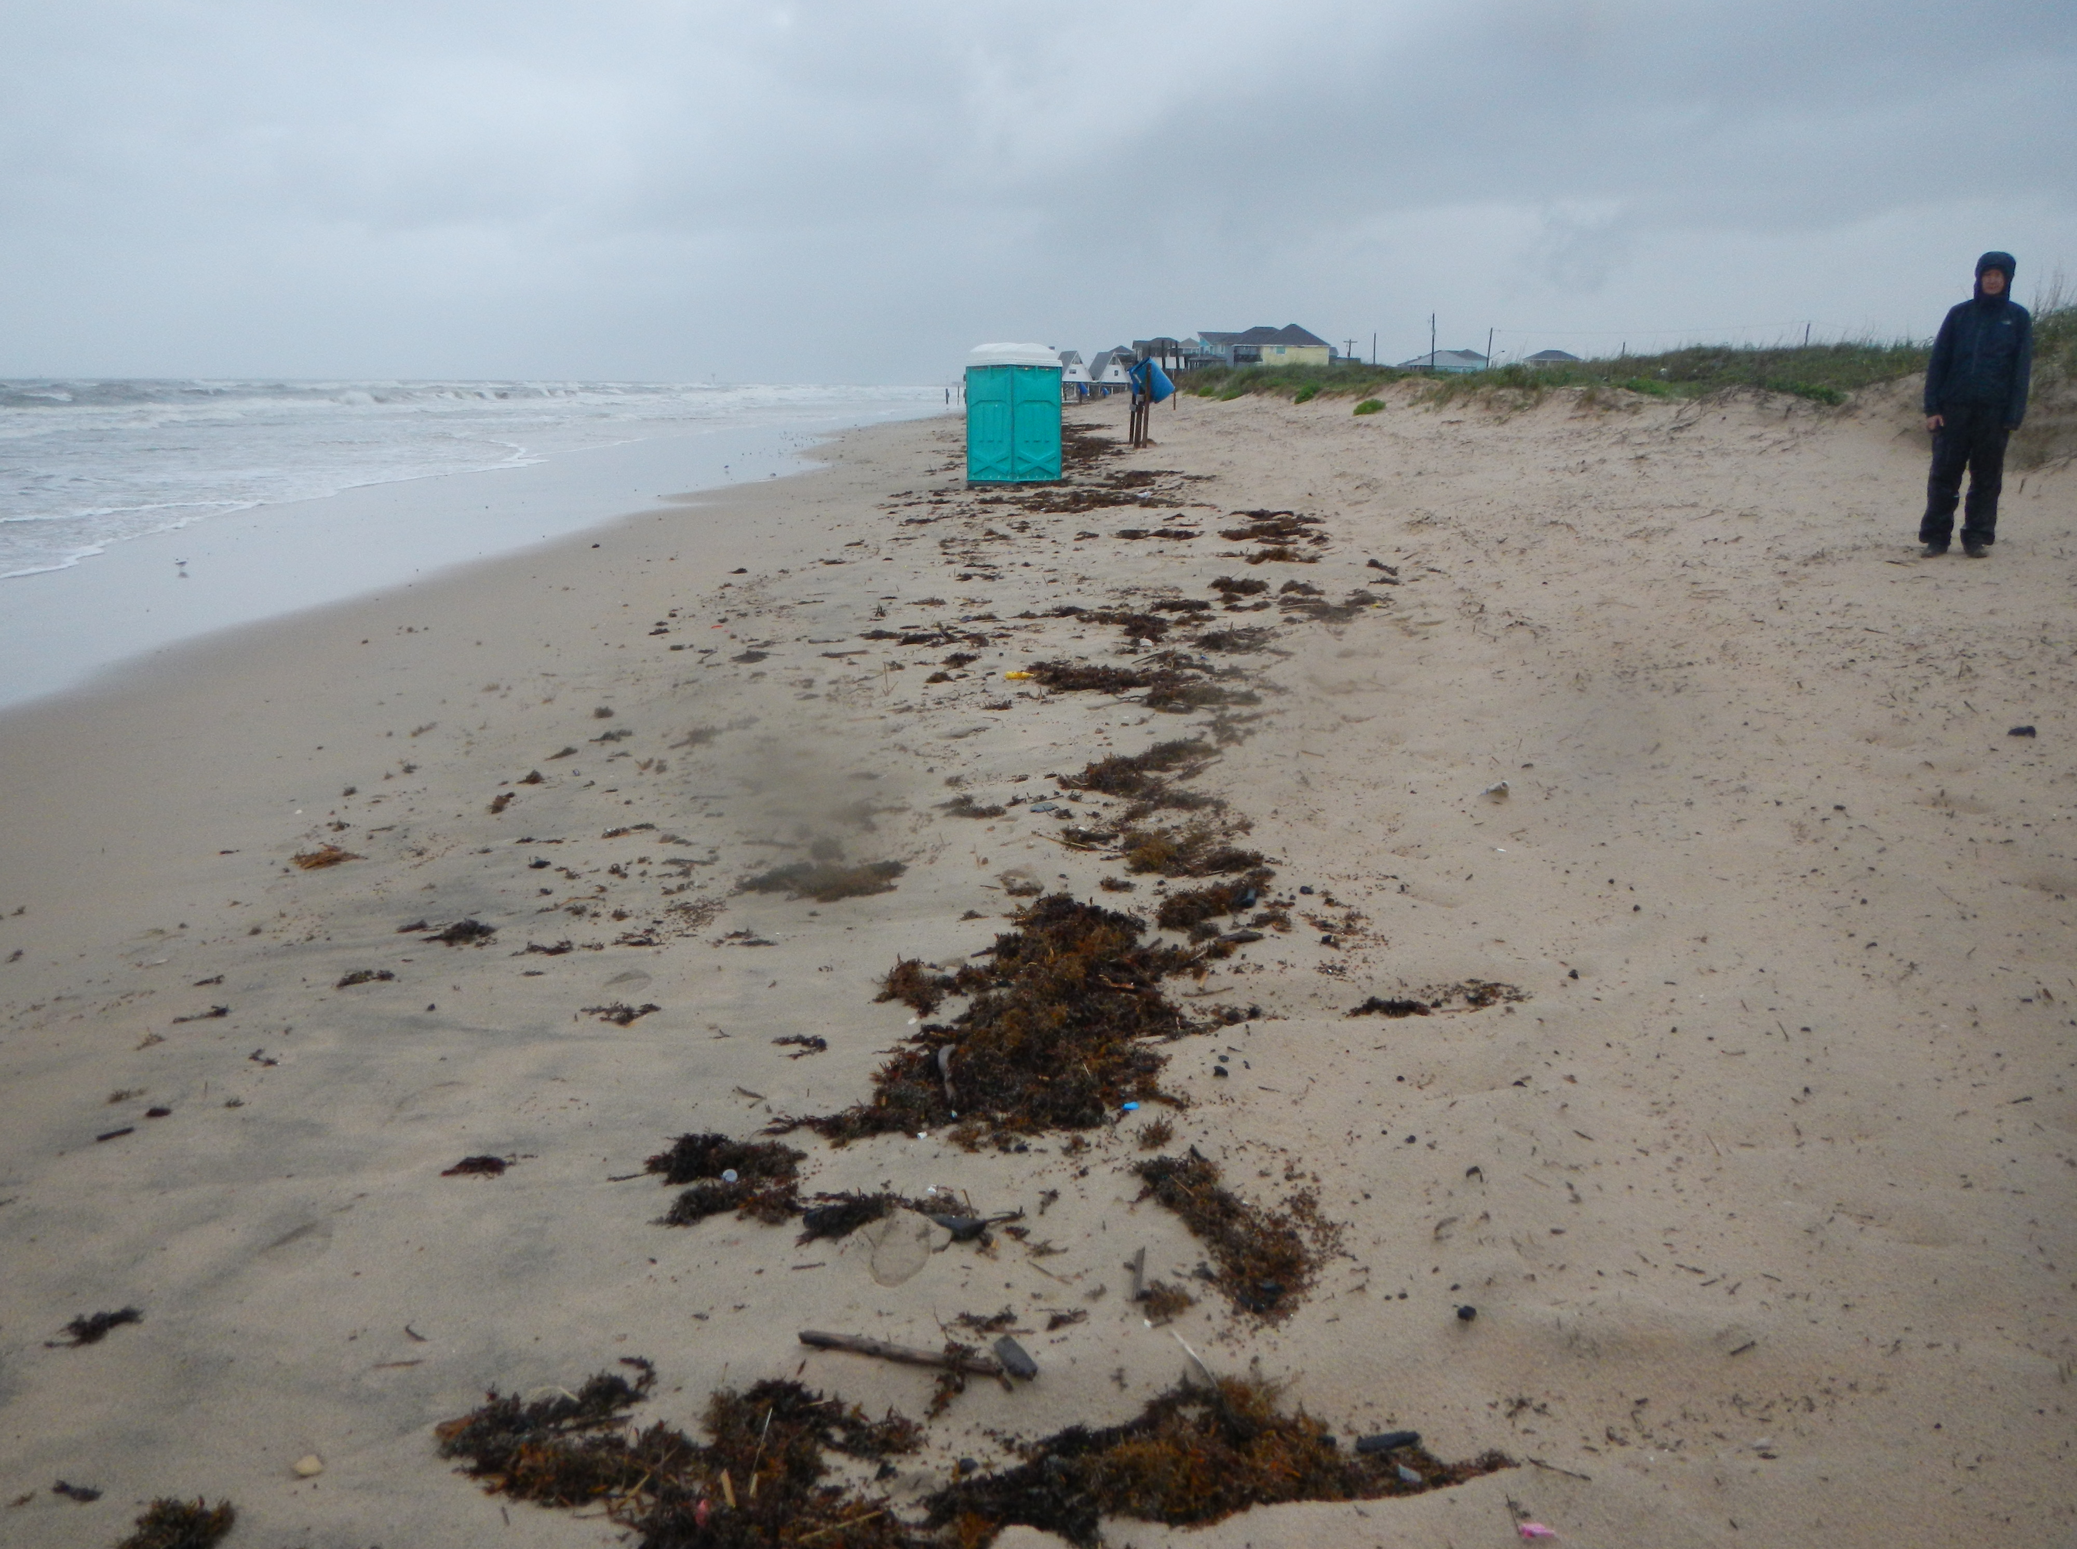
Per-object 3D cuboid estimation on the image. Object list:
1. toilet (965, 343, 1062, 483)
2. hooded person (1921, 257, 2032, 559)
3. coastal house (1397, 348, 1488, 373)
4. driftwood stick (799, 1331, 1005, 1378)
[{"bbox_3d":[-0.389,-6.093,28.357,1.100,2.310,1.200,-11,17,-40],"label":"toilet"},{"bbox_3d":[5.641,-2.213,10.121,0.540,1.790,0.340,9,16,34],"label":"hooded person"},{"bbox_3d":[58.405,-57.932,243.132,12.500,7.000,11.000,4,13,14],"label":"coastal house"},{"bbox_3d":[-0.231,0.971,2.818,0.355,0.031,0.032,3,13,13],"label":"driftwood stick"}]

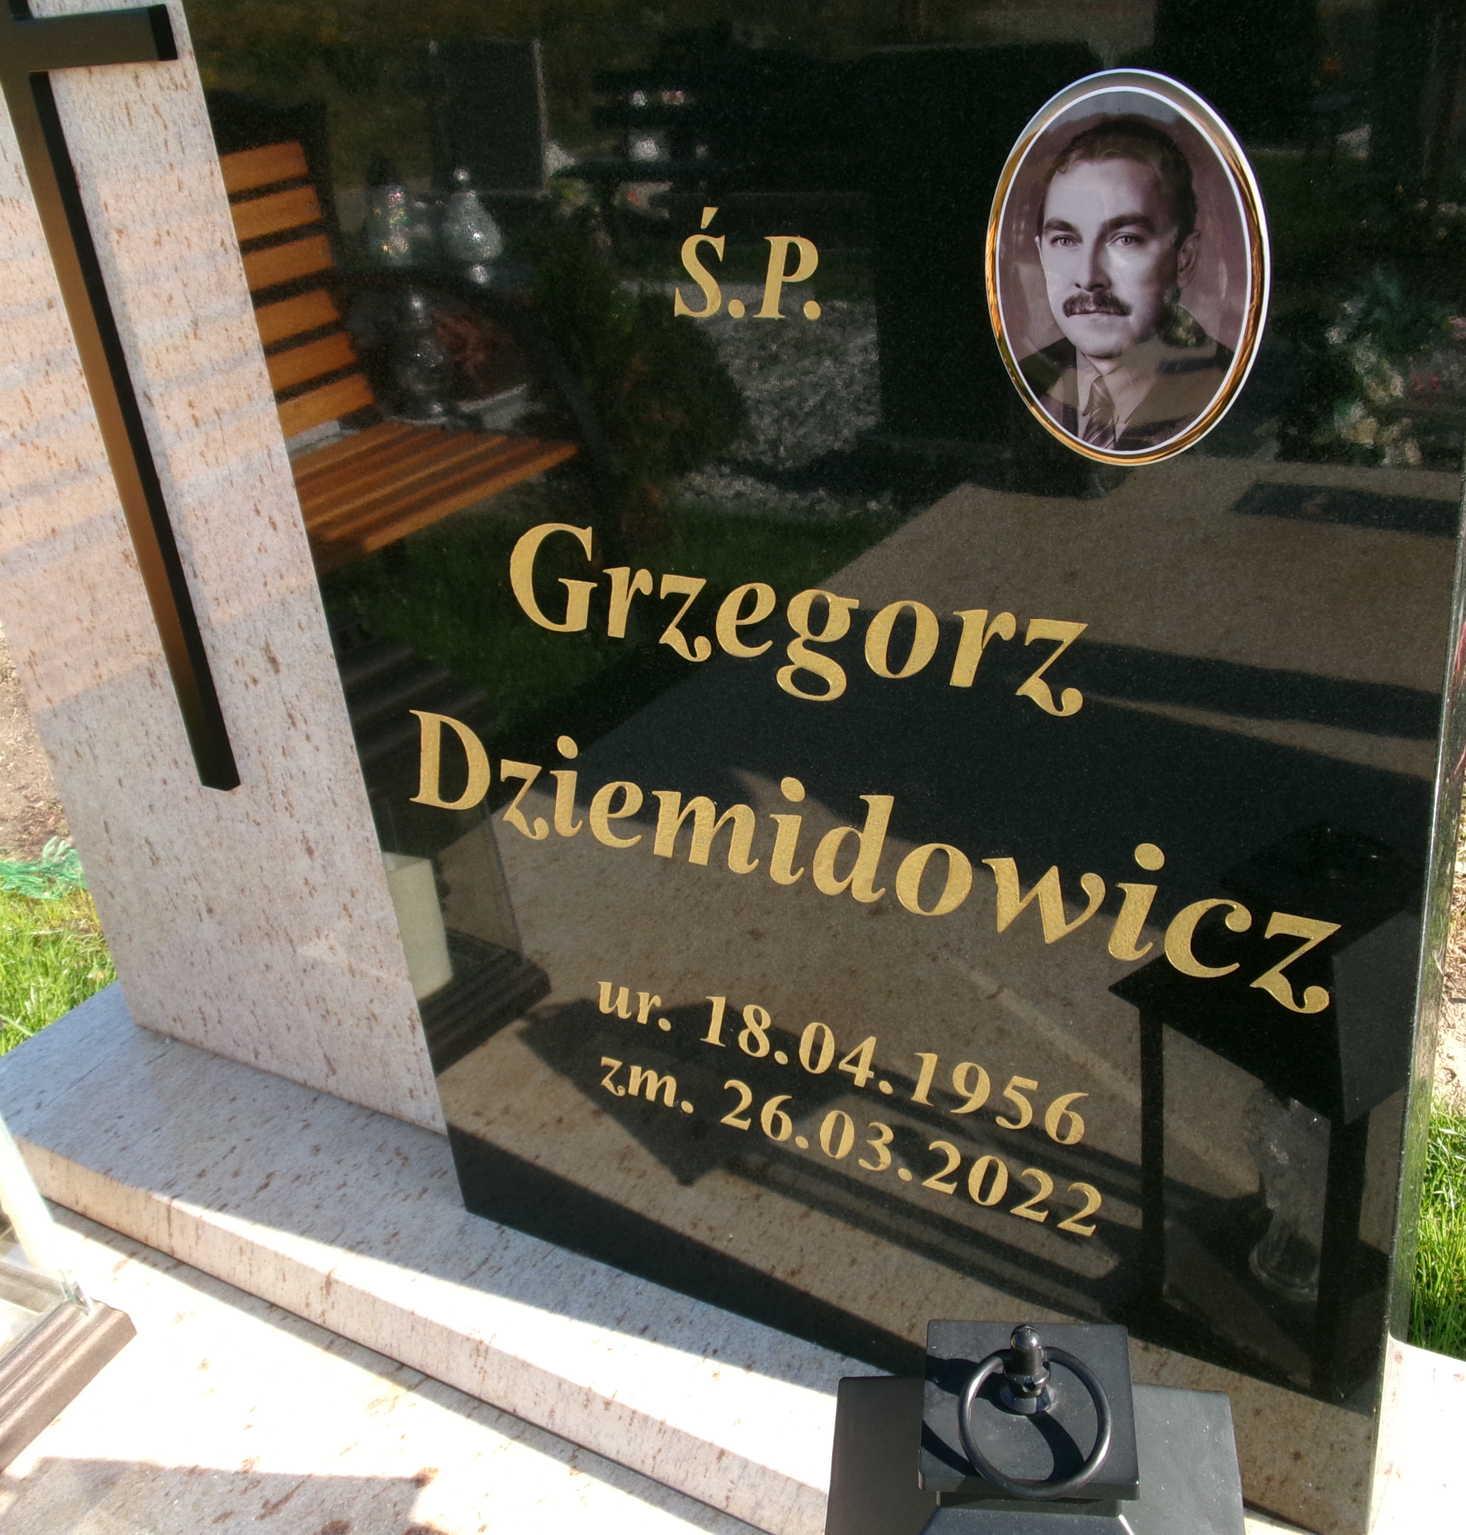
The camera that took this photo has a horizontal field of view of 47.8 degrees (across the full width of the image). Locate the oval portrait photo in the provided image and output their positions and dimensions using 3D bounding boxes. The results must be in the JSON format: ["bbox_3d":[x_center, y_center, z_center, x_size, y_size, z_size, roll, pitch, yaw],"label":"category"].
[{"bbox_3d":[0.122,-0.154,0.524,0.091,0.121,0.010,10,31,31],"label":"oval portrait photo"}]

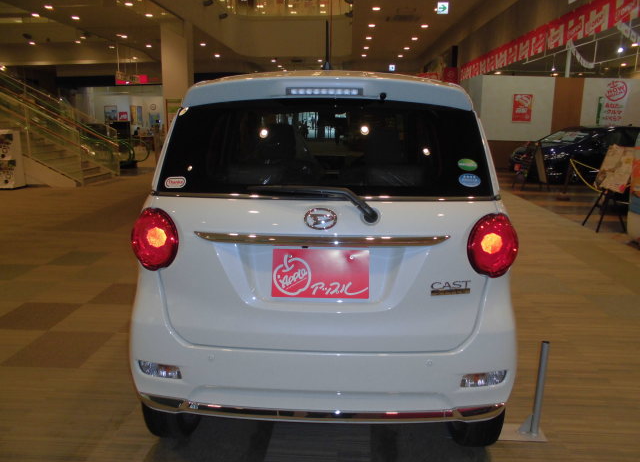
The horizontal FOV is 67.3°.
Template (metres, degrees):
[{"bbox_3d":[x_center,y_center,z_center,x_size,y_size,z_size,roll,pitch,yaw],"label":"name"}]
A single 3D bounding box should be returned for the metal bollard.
[{"bbox_3d":[0.931,0.684,2.070,0.100,0.430,0.060,1,11,2],"label":"metal bollard"}]

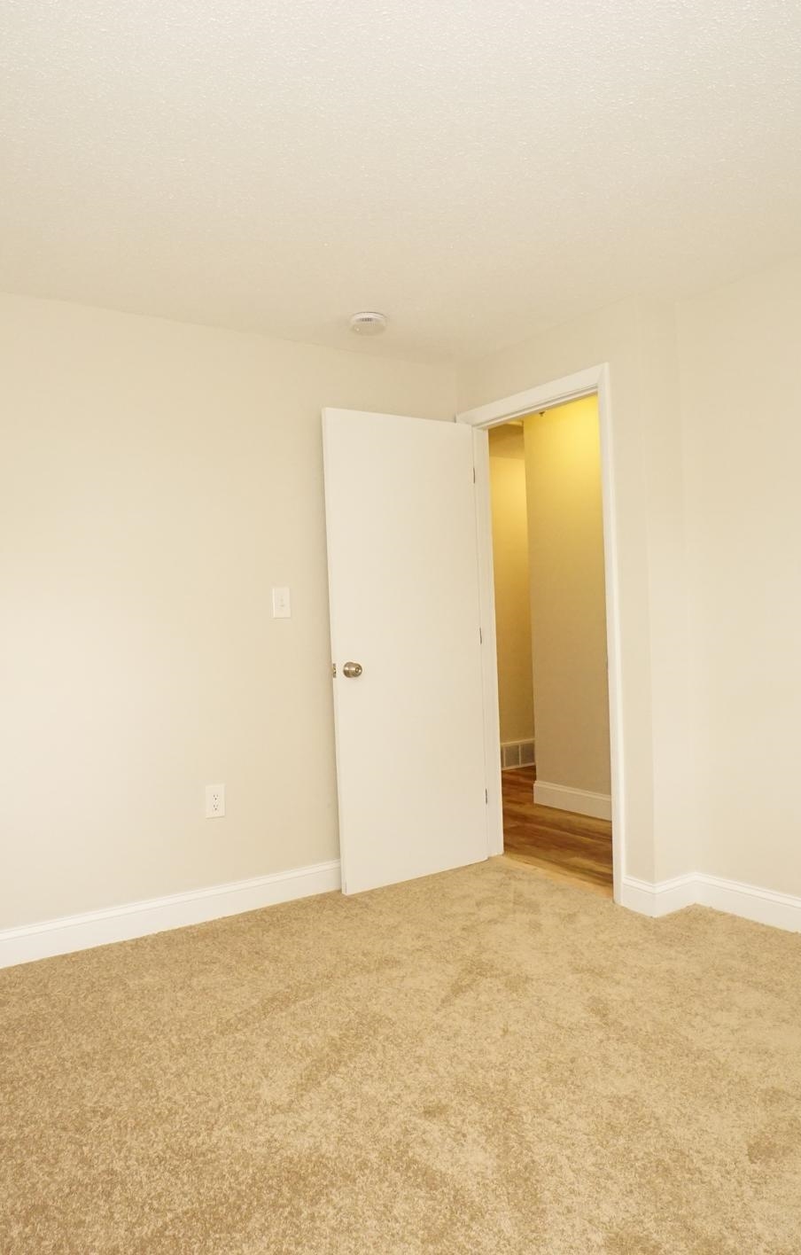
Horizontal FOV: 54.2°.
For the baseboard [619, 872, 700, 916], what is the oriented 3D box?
[{"bbox_3d":[0.986,1.001,3.006,0.223,0.122,0.165,-3,1,-35],"label":"baseboard"}]

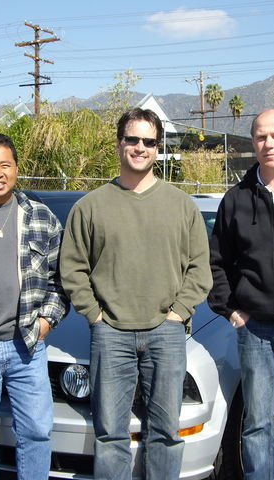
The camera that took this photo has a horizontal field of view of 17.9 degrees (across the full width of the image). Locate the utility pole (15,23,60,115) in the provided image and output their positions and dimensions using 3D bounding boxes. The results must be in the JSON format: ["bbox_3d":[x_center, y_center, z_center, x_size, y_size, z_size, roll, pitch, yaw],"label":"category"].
[{"bbox_3d":[-5.580,-6.650,49.000,2.950,11.100,2.900,1,1,26],"label":"utility pole"}]

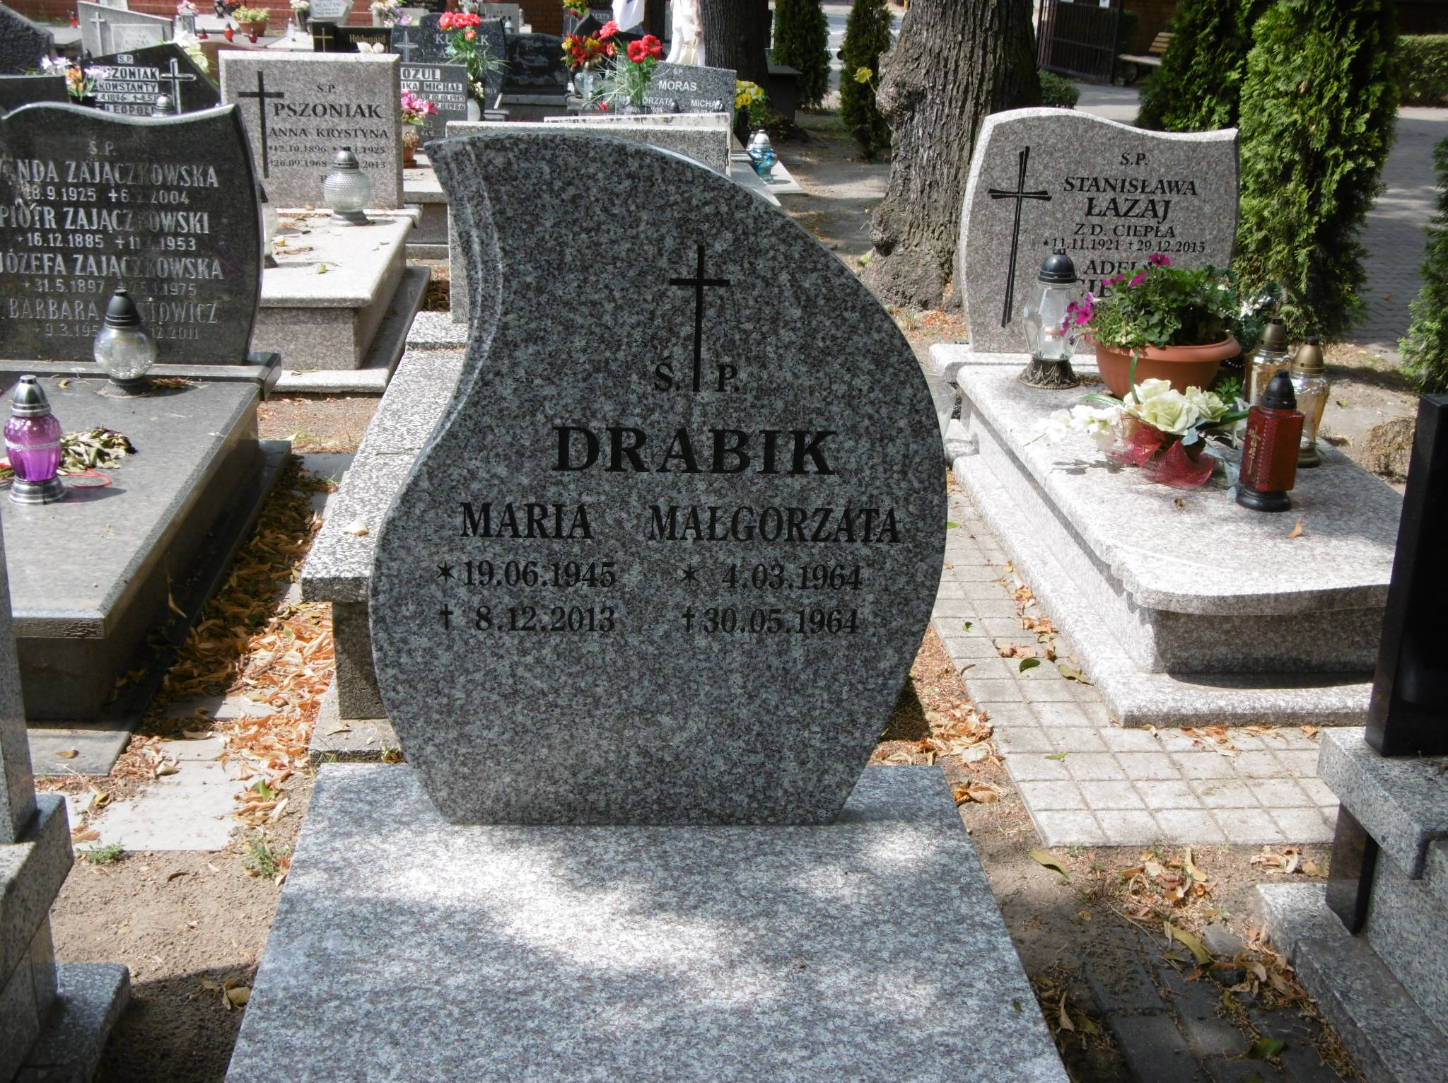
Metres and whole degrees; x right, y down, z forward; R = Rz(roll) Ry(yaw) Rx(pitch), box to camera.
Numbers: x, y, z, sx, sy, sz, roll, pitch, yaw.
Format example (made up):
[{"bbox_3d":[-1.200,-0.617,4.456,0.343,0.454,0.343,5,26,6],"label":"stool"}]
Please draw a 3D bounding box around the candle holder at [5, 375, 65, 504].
[{"bbox_3d":[-1.375,-0.206,3.567,0.124,0.245,0.124,1,20,-4],"label":"candle holder"}]

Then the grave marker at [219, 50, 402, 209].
[{"bbox_3d":[-1.639,-1.652,7.205,0.690,0.608,0.090,0,19,-4],"label":"grave marker"}]

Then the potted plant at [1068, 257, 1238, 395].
[{"bbox_3d":[1.153,-0.574,4.813,0.450,0.371,0.390,0,20,-6],"label":"potted plant"}]

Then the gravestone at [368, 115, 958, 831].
[{"bbox_3d":[-0.079,-0.057,2.267,0.718,0.901,0.066,1,20,-4],"label":"gravestone"}]

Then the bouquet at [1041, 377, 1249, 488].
[{"bbox_3d":[1.003,-0.282,4.254,0.470,0.195,0.320,0,20,-6],"label":"bouquet"}]

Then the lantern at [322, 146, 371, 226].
[{"bbox_3d":[-1.389,-1.315,6.611,0.183,0.260,0.183,1,20,-5],"label":"lantern"}]

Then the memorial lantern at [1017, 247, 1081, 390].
[{"bbox_3d":[0.925,-0.629,5.019,0.171,0.368,0.171,0,19,-4],"label":"memorial lantern"}]

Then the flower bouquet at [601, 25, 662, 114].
[{"bbox_3d":[-0.513,-2.626,10.000,0.340,0.470,0.300,1,20,-4],"label":"flower bouquet"}]

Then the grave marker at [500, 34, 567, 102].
[{"bbox_3d":[-1.288,-3.177,11.996,0.516,0.412,0.100,0,19,-4],"label":"grave marker"}]

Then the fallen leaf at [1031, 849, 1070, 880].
[{"bbox_3d":[0.525,0.516,2.894,0.024,0.014,0.085,-9,22,-28],"label":"fallen leaf"}]

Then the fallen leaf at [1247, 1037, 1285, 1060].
[{"bbox_3d":[0.733,0.681,2.427,0.058,0.014,0.036,-10,24,-30],"label":"fallen leaf"}]

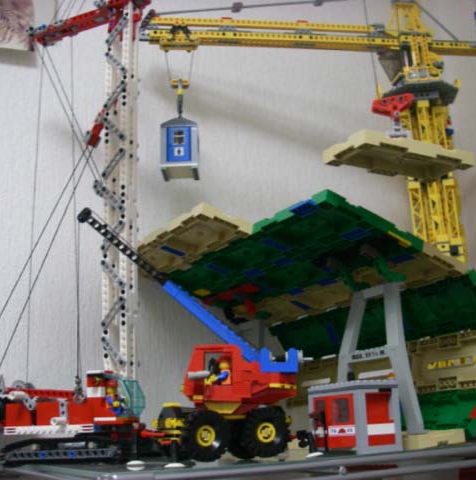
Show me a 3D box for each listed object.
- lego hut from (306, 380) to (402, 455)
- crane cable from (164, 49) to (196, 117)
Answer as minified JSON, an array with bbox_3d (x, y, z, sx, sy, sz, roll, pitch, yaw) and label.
[{"bbox_3d":[0.114,0.174,0.689,0.048,0.066,0.080,6,-17,-29],"label":"lego hut"},{"bbox_3d":[-0.079,-0.216,0.963,0.042,0.100,0.020,1,-15,-11],"label":"crane cable"}]

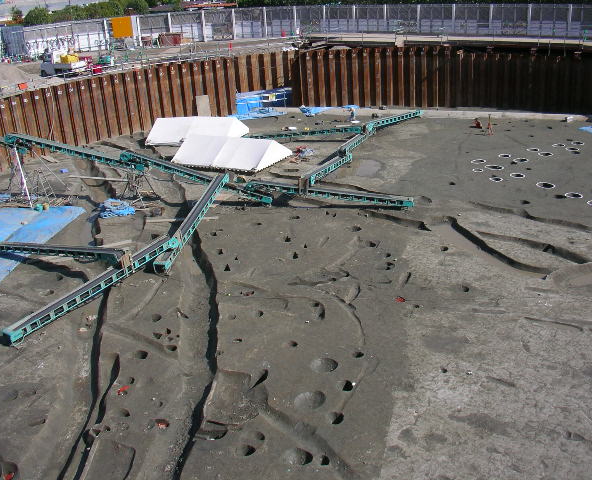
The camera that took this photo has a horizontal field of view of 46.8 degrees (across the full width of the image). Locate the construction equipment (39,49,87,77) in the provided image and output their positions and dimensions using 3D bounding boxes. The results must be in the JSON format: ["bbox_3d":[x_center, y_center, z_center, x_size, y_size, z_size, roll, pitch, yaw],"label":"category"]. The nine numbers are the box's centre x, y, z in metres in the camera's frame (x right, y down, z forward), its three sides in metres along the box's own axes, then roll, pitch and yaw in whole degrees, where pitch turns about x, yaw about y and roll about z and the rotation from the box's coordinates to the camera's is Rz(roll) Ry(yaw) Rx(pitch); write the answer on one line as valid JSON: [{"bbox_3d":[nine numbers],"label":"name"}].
[{"bbox_3d":[-17.030,-13.020,50.110,3.350,1.800,1.460,11,29,31],"label":"construction equipment"}]

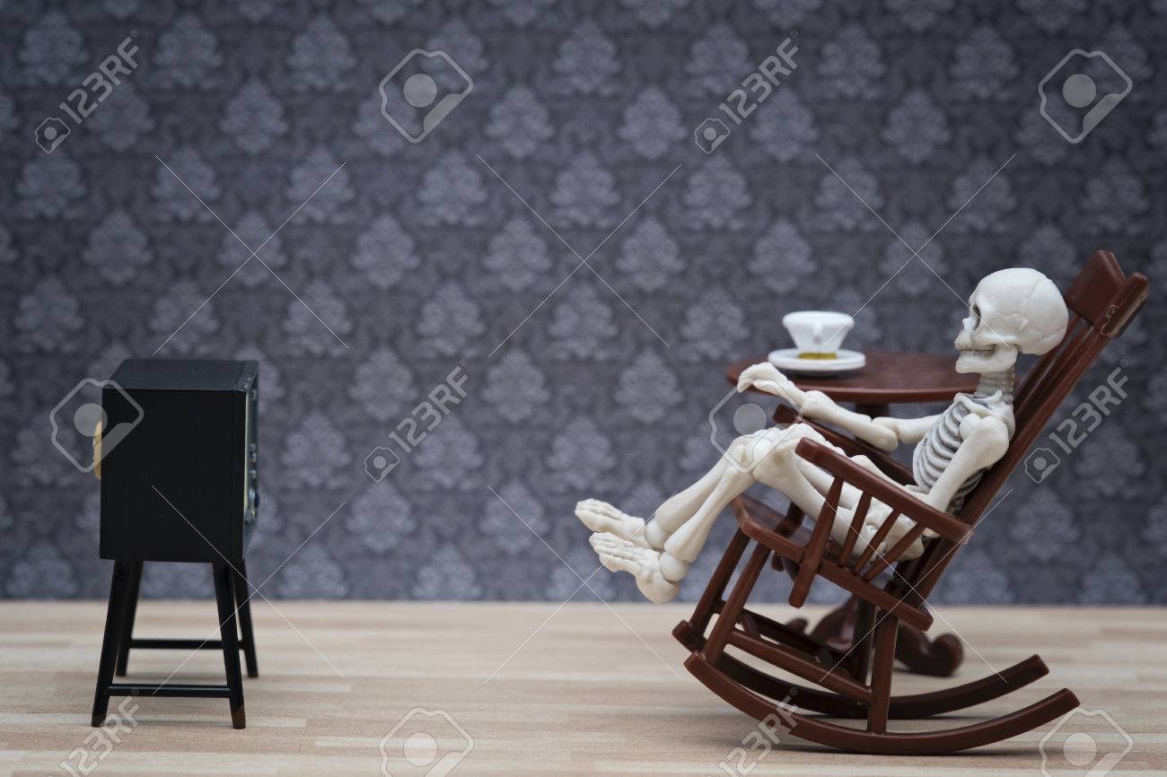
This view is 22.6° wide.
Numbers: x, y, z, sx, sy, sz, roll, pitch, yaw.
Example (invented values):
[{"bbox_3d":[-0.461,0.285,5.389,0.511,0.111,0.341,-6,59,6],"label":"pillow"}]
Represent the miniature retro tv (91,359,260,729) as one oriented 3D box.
[{"bbox_3d":[-0.059,0.022,0.417,0.023,0.047,0.032,1,8,-3],"label":"miniature retro tv"}]

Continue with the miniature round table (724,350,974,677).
[{"bbox_3d":[0.043,0.021,0.443,0.044,0.047,0.044,1,8,0],"label":"miniature round table"}]

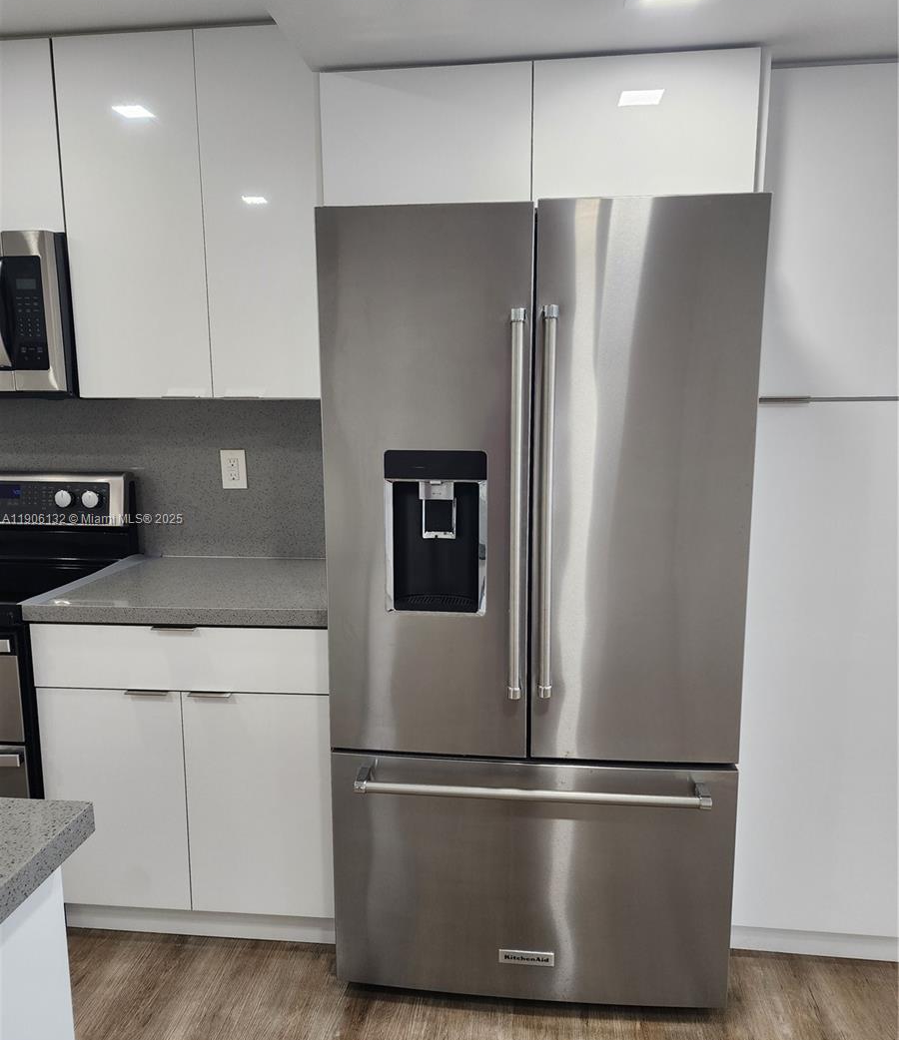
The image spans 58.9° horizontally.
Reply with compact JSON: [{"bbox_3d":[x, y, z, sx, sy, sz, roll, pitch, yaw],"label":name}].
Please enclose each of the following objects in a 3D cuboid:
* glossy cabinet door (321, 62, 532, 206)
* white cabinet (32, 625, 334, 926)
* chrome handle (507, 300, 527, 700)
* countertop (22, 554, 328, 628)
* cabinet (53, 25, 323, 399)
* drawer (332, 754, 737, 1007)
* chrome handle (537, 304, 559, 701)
[{"bbox_3d":[-0.050,-0.819,1.721,0.454,0.291,0.025,1,9,6],"label":"glossy cabinet door"},{"bbox_3d":[-0.628,0.622,2.299,0.759,0.830,0.617,1,9,6],"label":"white cabinet"},{"bbox_3d":[0.139,-0.021,1.643,0.030,0.806,0.065,1,9,6],"label":"chrome handle"},{"bbox_3d":[-0.632,0.181,2.220,0.759,0.041,0.640,1,9,6],"label":"countertop"},{"bbox_3d":[-0.628,-0.808,2.243,0.756,0.923,0.325,1,9,6],"label":"cabinet"},{"bbox_3d":[0.183,0.817,1.856,0.905,0.575,0.220,1,9,6],"label":"drawer"},{"bbox_3d":[0.200,-0.024,1.636,0.030,0.808,0.065,1,9,6],"label":"chrome handle"}]

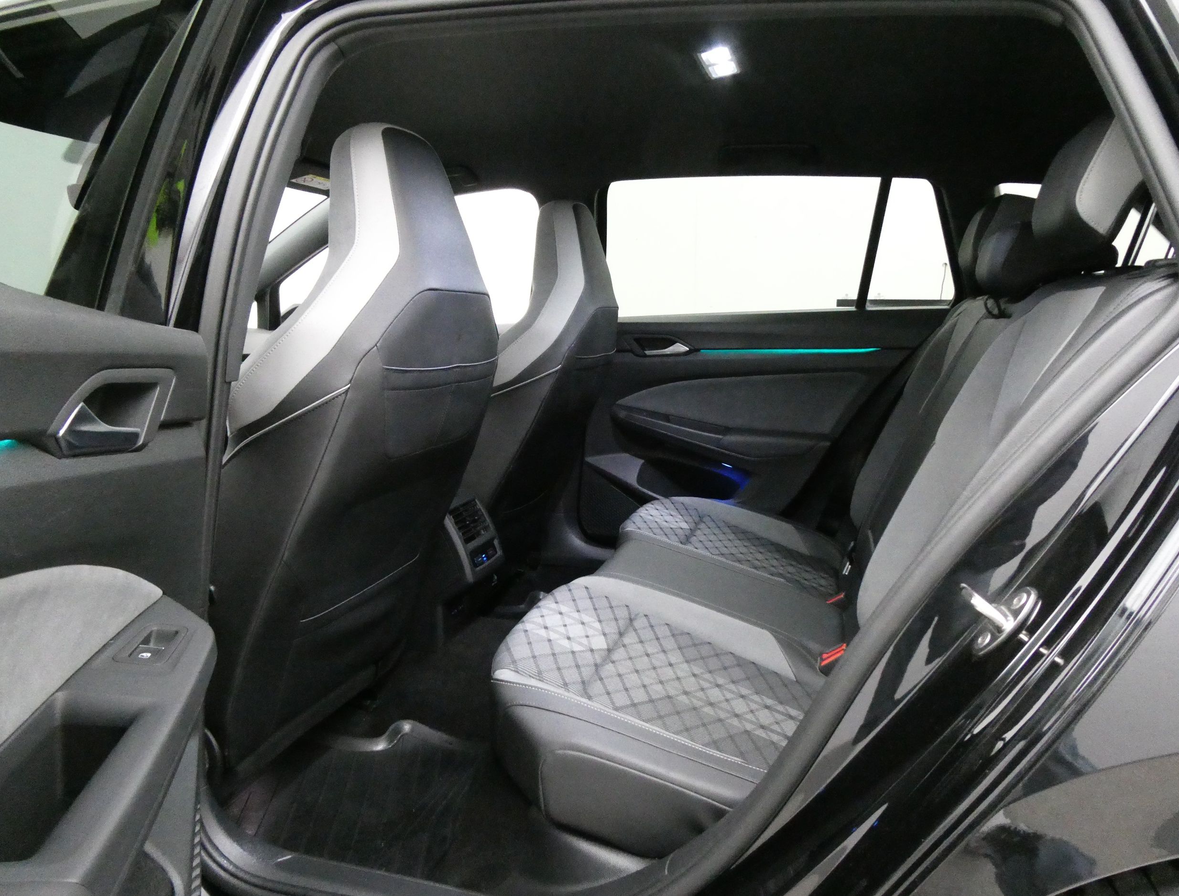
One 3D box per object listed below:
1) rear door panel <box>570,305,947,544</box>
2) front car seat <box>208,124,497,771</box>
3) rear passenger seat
[{"bbox_3d":[0.415,-0.025,2.156,0.970,0.640,0.140,1,8,16],"label":"rear door panel"},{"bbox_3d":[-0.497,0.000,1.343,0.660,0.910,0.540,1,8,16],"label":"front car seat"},{"bbox_3d":[0.432,-0.024,1.458,0.850,0.850,1.300,1,8,16],"label":"rear passenger seat"}]

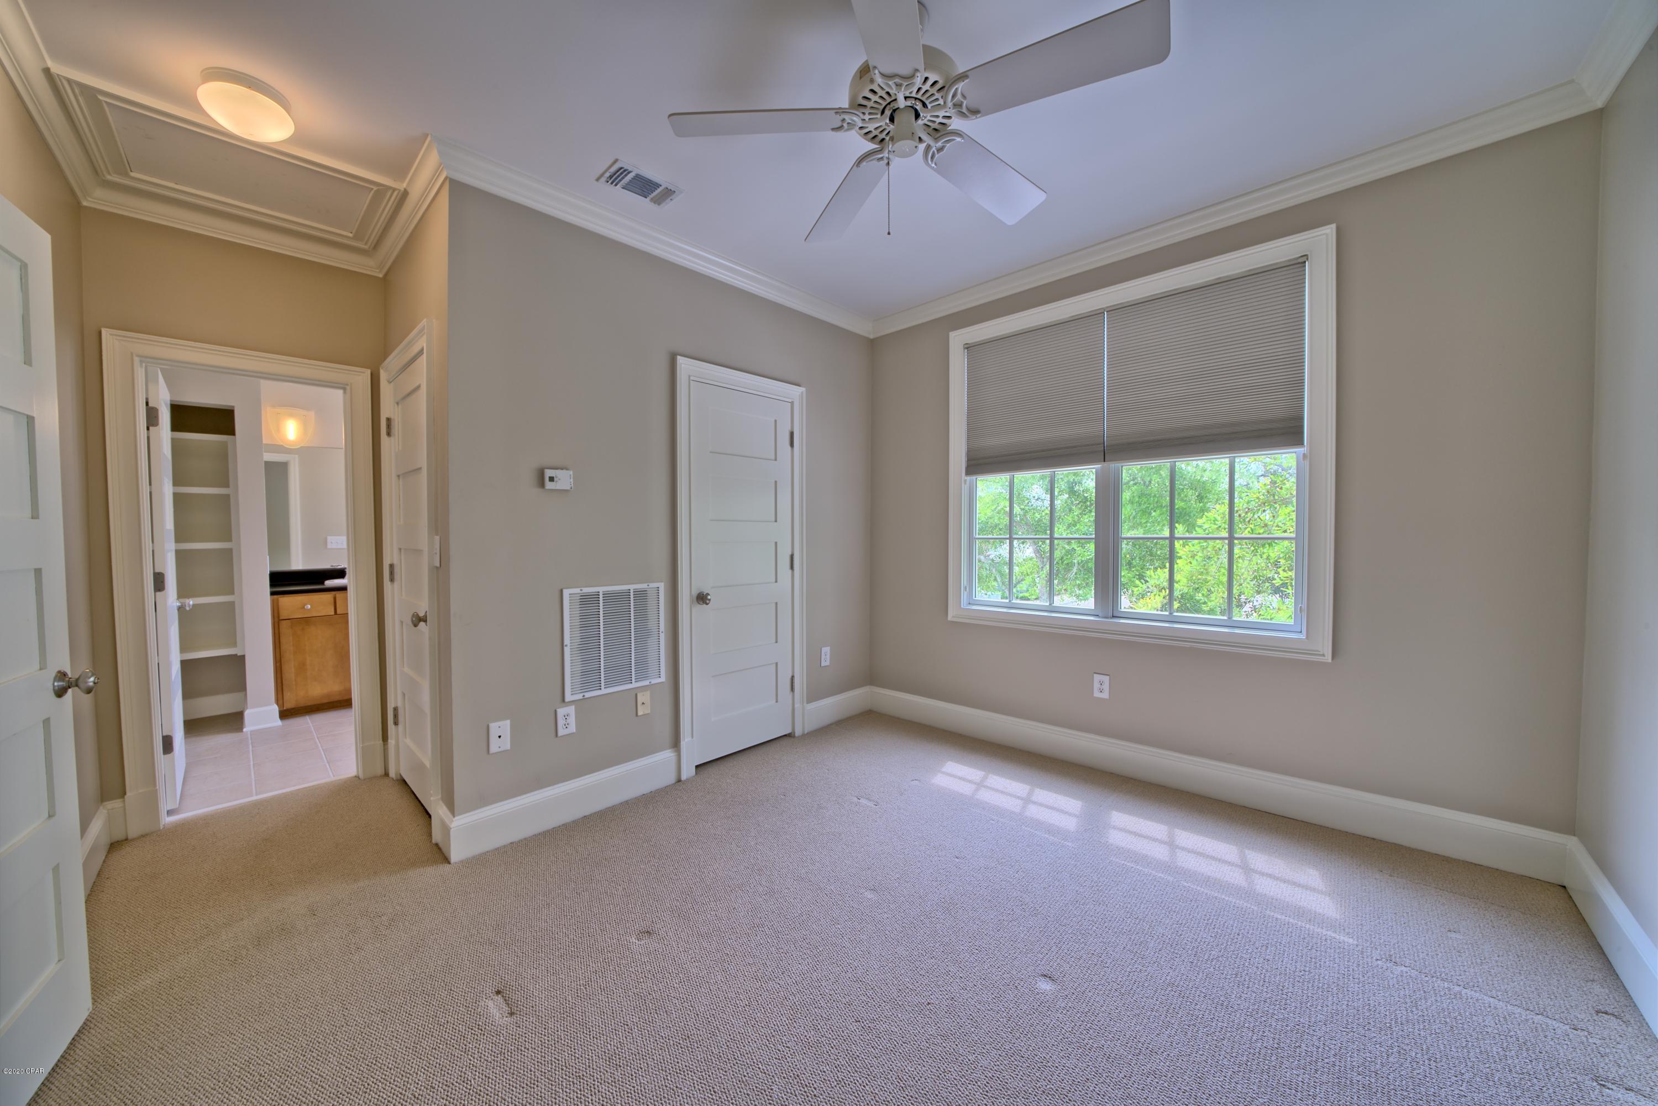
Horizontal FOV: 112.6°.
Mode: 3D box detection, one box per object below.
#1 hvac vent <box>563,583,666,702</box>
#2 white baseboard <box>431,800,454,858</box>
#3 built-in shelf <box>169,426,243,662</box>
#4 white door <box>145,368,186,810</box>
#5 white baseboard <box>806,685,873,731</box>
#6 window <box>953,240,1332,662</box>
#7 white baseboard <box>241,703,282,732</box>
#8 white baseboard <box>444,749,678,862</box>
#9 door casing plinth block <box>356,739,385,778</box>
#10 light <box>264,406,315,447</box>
[{"bbox_3d":[-0.989,0.405,2.590,0.025,0.498,0.488,1,2,43],"label":"hvac vent"},{"bbox_3d":[-1.526,1.102,2.196,0.249,0.177,0.022,1,2,43],"label":"white baseboard"},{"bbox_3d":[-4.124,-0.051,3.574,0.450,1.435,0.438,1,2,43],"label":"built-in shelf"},{"bbox_3d":[-3.282,0.159,2.751,0.716,2.013,0.035,1,2,43],"label":"white door"},{"bbox_3d":[0.081,1.050,3.725,0.020,0.172,0.691,1,2,43],"label":"white baseboard"},{"bbox_3d":[1.445,-0.458,2.927,1.796,1.799,0.100,1,2,43],"label":"window"},{"bbox_3d":[-3.733,1.086,3.648,0.030,0.149,0.171,1,2,43],"label":"white baseboard"},{"bbox_3d":[-1.110,1.094,2.476,0.020,0.172,0.992,1,2,43],"label":"white baseboard"},{"bbox_3d":[-2.386,1.075,2.885,0.030,0.199,0.102,1,2,43],"label":"door casing plinth block"},{"bbox_3d":[-4.033,-0.932,4.140,0.130,0.286,0.253,1,2,43],"label":"light"}]

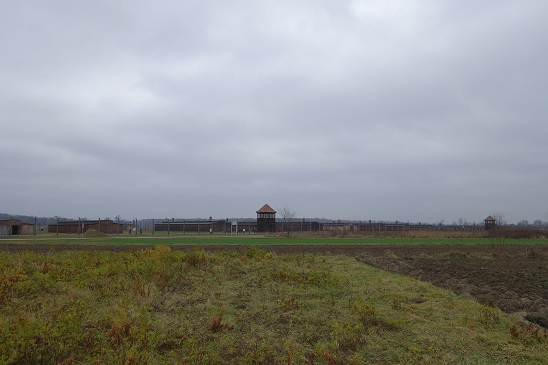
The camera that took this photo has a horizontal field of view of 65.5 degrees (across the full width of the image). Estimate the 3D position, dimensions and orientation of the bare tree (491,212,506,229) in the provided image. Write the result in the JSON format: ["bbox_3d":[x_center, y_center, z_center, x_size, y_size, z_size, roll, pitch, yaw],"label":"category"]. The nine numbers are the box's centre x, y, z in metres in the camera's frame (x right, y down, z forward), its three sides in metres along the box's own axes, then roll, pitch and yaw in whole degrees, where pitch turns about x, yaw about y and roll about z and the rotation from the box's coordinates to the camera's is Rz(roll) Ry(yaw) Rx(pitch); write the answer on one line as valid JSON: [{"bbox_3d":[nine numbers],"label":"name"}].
[{"bbox_3d":[117.122,20.476,222.000,7.700,9.500,7.700,0,-6,0],"label":"bare tree"}]

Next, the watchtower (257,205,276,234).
[{"bbox_3d":[-2.033,9.921,115.500,3.950,7.900,3.950,5,-8,-41],"label":"watchtower"}]

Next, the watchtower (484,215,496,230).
[{"bbox_3d":[108.325,20.495,213.000,3.950,7.900,3.950,5,-8,-41],"label":"watchtower"}]

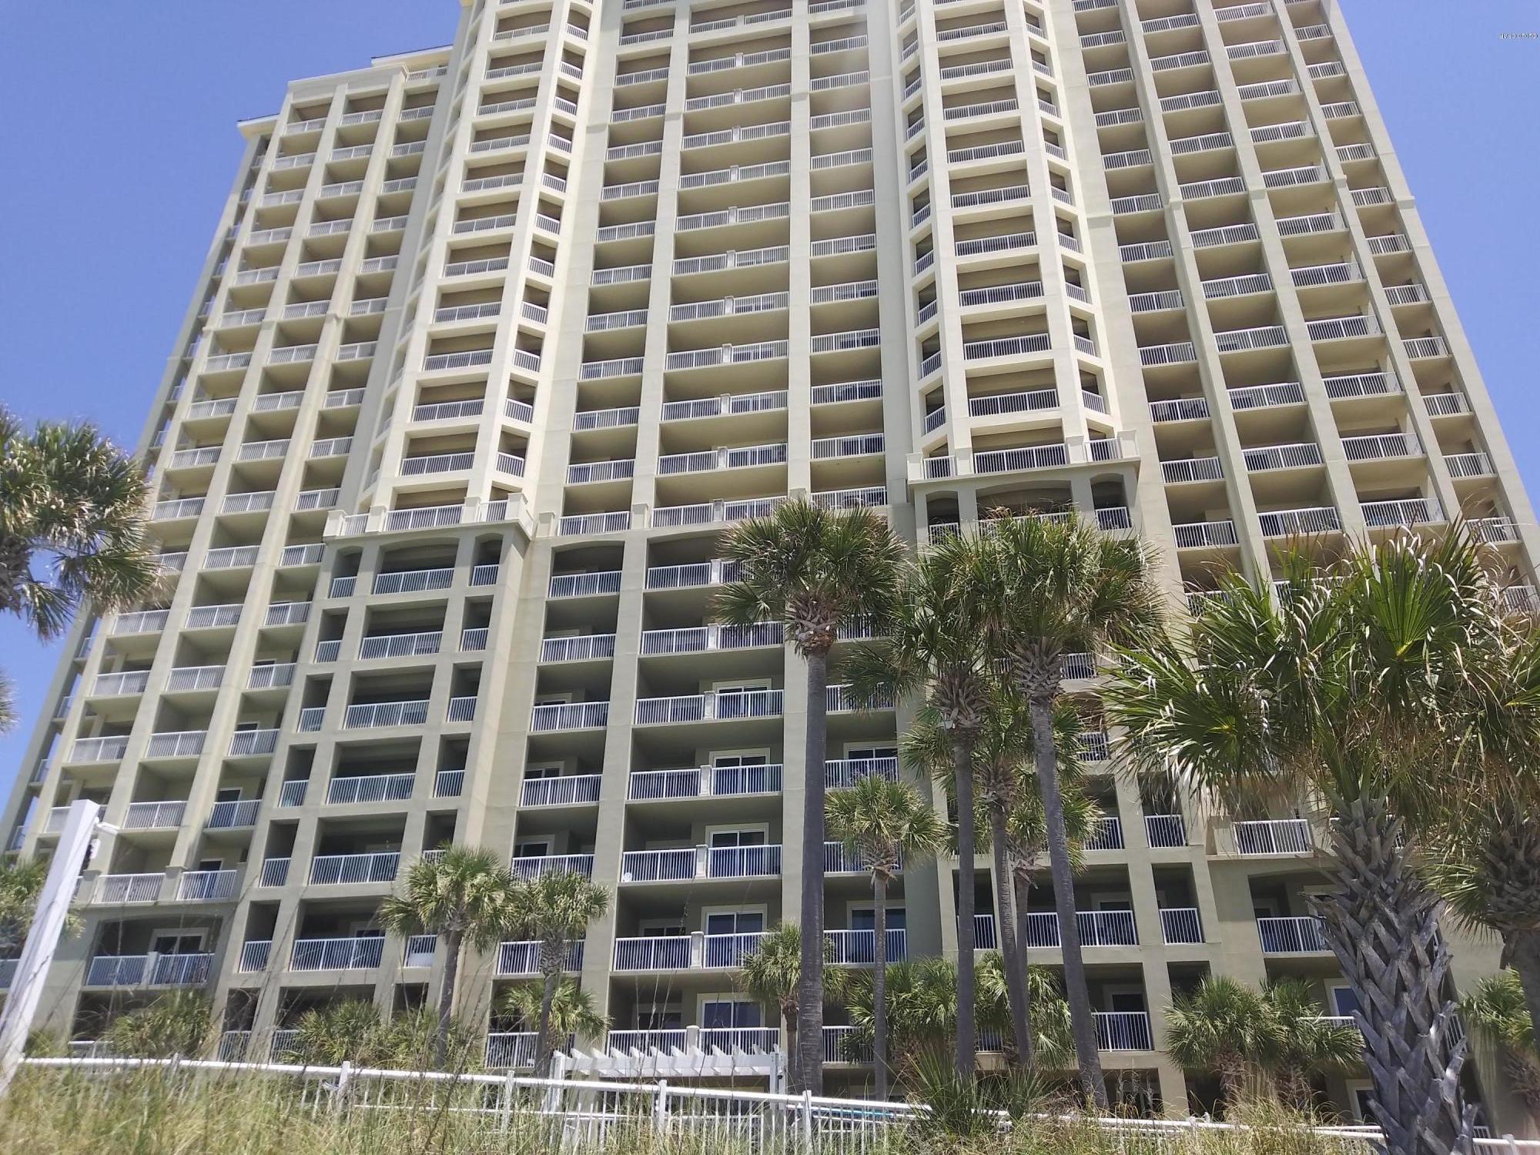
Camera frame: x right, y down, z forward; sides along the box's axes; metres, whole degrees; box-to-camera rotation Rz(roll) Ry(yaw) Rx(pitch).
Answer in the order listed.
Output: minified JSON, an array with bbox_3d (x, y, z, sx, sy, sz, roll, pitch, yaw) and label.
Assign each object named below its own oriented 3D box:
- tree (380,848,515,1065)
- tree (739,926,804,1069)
[{"bbox_3d":[-8.660,10.716,29.900,3.664,7.432,3.664,-5,-31,10],"label":"tree"},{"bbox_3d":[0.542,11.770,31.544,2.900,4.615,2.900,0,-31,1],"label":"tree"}]

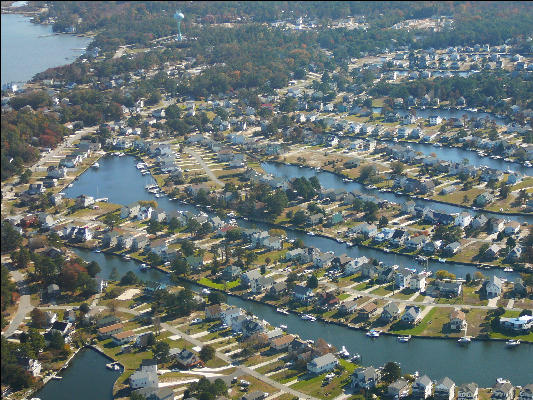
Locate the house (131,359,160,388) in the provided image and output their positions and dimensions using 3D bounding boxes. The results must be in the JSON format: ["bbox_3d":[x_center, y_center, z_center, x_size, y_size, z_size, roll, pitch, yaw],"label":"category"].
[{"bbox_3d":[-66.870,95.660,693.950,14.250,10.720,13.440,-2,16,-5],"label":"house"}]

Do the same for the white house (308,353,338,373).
[{"bbox_3d":[31.250,91.600,713.090,8.080,6.270,14.560,14,22,42],"label":"white house"}]

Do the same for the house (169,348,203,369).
[{"bbox_3d":[-44.770,89.750,720.930,11.220,6.820,12.570,-12,20,-36],"label":"house"}]

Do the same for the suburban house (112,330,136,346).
[{"bbox_3d":[-85.910,81.640,754.520,11.610,4.620,7.380,-16,22,-42],"label":"suburban house"}]

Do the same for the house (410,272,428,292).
[{"bbox_3d":[100.350,54.440,835.550,7.100,8.990,8.190,8,18,28],"label":"house"}]

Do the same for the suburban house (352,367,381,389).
[{"bbox_3d":[54.110,96.990,689.750,10.020,8.370,13.380,11,20,35],"label":"suburban house"}]

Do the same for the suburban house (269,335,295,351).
[{"bbox_3d":[9.530,83.440,744.180,12.870,5.190,7.480,-14,21,-39],"label":"suburban house"}]

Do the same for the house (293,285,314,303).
[{"bbox_3d":[23.860,60.180,819.610,7.930,8.080,9.760,9,18,29],"label":"house"}]

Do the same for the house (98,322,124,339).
[{"bbox_3d":[-94.800,78.410,767.240,15.040,4.200,5.900,-13,20,-37],"label":"house"}]

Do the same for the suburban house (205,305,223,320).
[{"bbox_3d":[-32.820,69.750,789.770,8.500,7.130,7.690,-14,21,-39],"label":"suburban house"}]

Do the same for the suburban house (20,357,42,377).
[{"bbox_3d":[-131.800,94.040,708.800,7.390,6.790,6.960,7,18,24],"label":"suburban house"}]

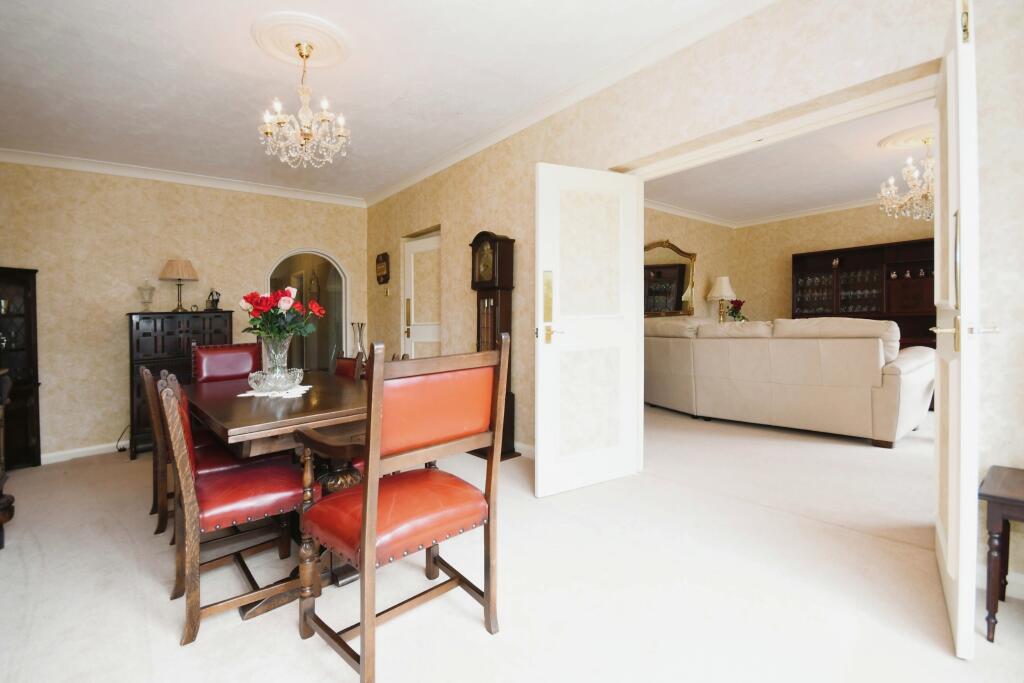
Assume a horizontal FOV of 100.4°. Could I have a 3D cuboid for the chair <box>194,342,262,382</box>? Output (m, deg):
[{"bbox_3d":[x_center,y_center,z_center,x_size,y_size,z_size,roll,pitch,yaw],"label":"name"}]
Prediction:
[{"bbox_3d":[-1.930,0.475,3.020,0.530,1.000,0.540,-3,3,-45],"label":"chair"}]

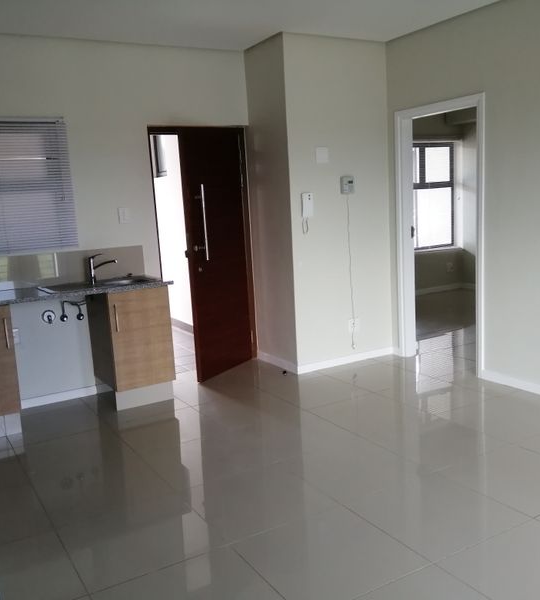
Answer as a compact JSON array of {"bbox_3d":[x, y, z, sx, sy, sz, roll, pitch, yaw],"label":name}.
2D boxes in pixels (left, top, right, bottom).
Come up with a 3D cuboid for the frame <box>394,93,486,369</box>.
[{"bbox_3d":[1.435,-0.508,4.974,0.149,2.160,0.933,-8,10,-30],"label":"frame"}]

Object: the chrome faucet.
[{"bbox_3d":[-1.256,-0.231,4.501,0.218,0.230,0.059,-1,9,9],"label":"chrome faucet"}]

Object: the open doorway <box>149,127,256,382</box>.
[{"bbox_3d":[-0.560,-0.426,5.264,0.916,2.110,0.139,-8,10,-30],"label":"open doorway"}]

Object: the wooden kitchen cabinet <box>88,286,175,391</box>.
[{"bbox_3d":[-1.074,0.248,4.590,0.448,0.706,0.609,-8,10,-30],"label":"wooden kitchen cabinet"}]

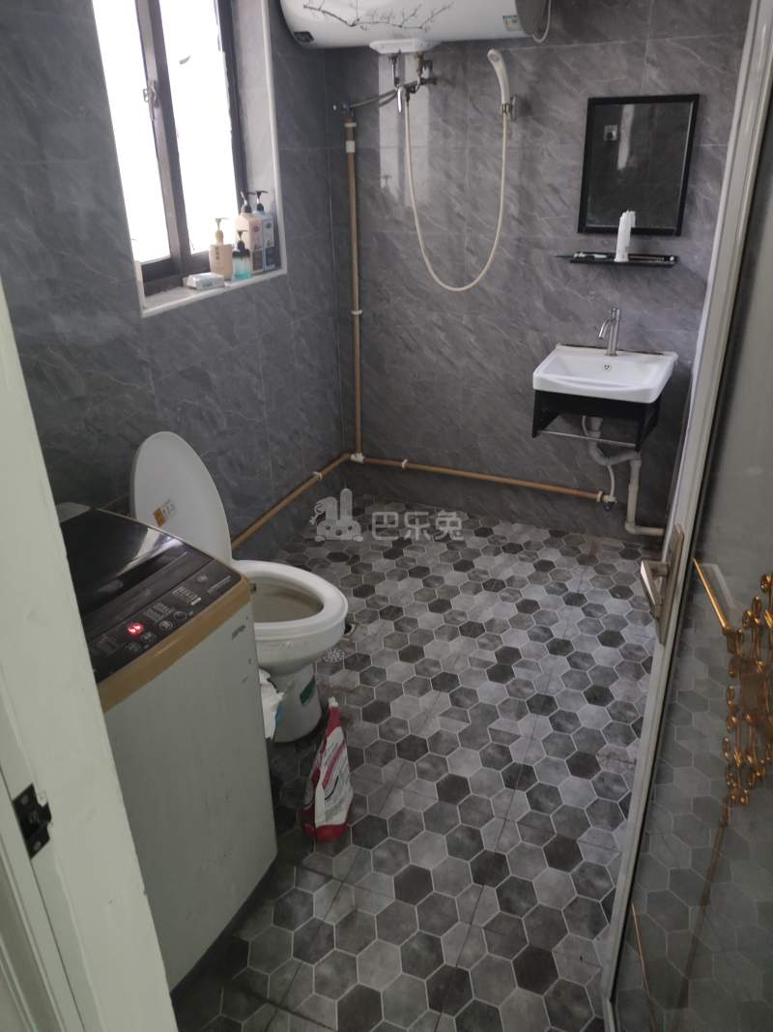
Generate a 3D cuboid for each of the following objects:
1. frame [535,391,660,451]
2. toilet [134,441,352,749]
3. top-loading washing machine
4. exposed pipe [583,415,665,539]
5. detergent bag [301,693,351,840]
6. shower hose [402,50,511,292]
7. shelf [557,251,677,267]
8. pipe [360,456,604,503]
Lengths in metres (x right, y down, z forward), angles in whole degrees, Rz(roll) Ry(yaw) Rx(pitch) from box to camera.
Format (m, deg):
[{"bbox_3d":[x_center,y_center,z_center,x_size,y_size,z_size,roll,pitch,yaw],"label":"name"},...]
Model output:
[{"bbox_3d":[0.791,-0.418,2.785,0.400,0.200,0.350,10,28,20],"label":"frame"},{"bbox_3d":[-0.405,0.179,2.046,0.600,0.840,0.370,9,28,20],"label":"toilet"},{"bbox_3d":[-0.577,0.470,1.467,0.470,0.830,0.480,13,29,25],"label":"top-loading washing machine"},{"bbox_3d":[0.948,-0.156,2.922,0.370,0.530,0.190,10,28,20],"label":"exposed pipe"},{"bbox_3d":[-0.137,0.592,1.740,0.120,0.365,0.085,-11,28,-20],"label":"detergent bag"},{"bbox_3d":[0.250,-1.226,2.709,0.370,0.800,0.170,10,28,20],"label":"shower hose"},{"bbox_3d":[0.848,-0.918,2.667,0.360,0.035,0.105,10,28,20],"label":"shelf"},{"bbox_3d":[0.388,-0.172,3.256,1.110,0.040,0.040,11,28,19],"label":"pipe"}]

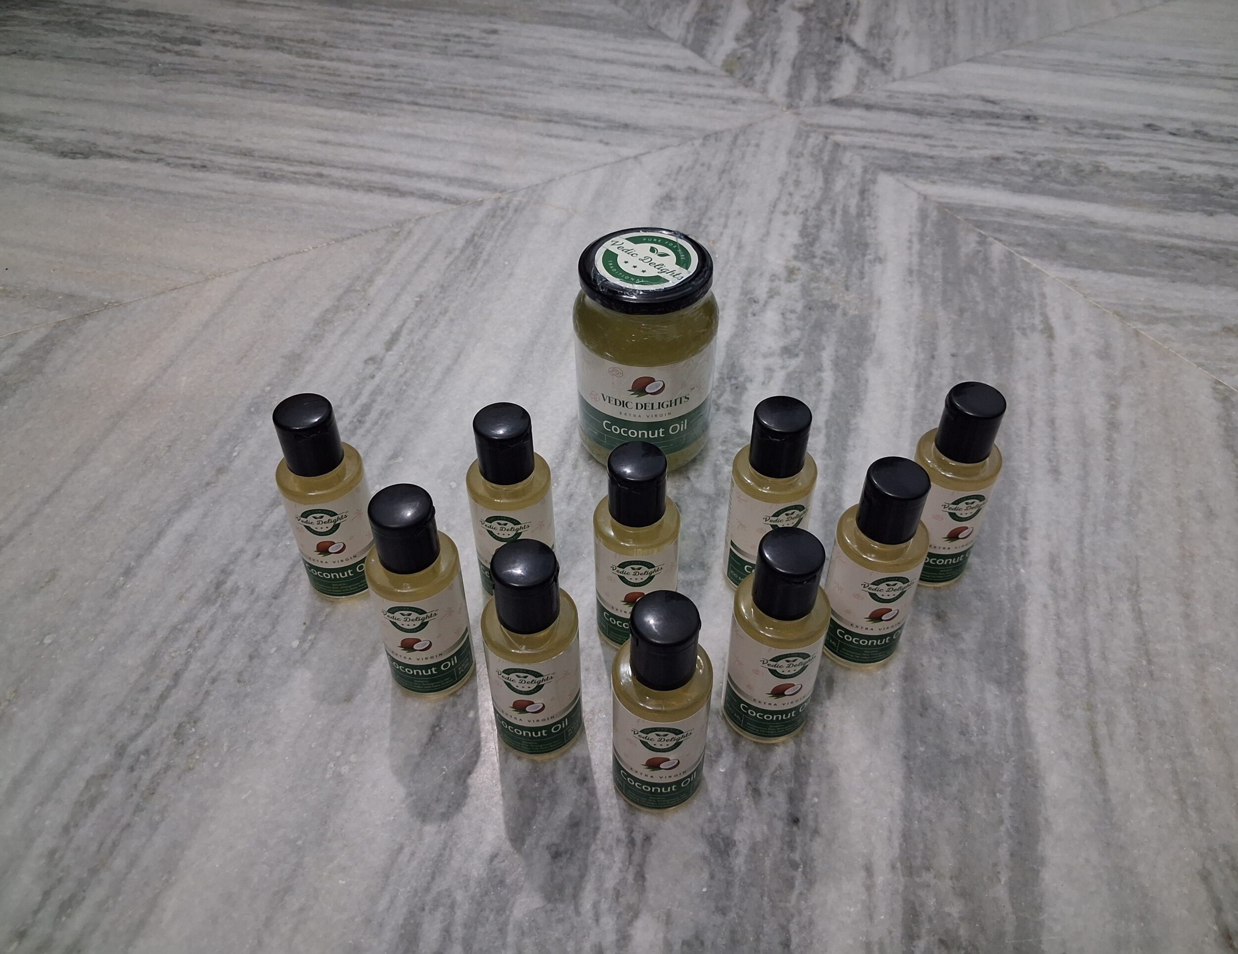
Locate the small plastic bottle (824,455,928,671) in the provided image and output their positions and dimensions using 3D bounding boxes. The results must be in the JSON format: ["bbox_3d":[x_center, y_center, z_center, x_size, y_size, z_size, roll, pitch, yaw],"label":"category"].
[{"bbox_3d":[0.129,0.043,0.493,0.043,0.120,0.043,-1,43,0],"label":"small plastic bottle"}]

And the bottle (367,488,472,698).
[{"bbox_3d":[-0.098,0.055,0.482,0.043,0.120,0.043,1,43,1],"label":"bottle"}]

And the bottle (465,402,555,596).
[{"bbox_3d":[-0.056,0.015,0.524,0.043,0.120,0.043,4,44,5],"label":"bottle"}]

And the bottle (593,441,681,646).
[{"bbox_3d":[0.009,0.036,0.502,0.043,0.120,0.043,1,43,1],"label":"bottle"}]

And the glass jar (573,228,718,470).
[{"bbox_3d":[0.016,-0.076,0.613,0.085,0.130,0.085,0,43,0],"label":"glass jar"}]

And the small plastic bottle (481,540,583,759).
[{"bbox_3d":[-0.040,0.079,0.456,0.043,0.120,0.043,0,43,0],"label":"small plastic bottle"}]

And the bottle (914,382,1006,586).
[{"bbox_3d":[0.179,0.005,0.533,0.043,0.120,0.043,-5,43,-5],"label":"bottle"}]

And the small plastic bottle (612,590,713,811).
[{"bbox_3d":[0.019,0.098,0.435,0.043,0.120,0.043,1,43,1],"label":"small plastic bottle"}]

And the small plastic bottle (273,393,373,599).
[{"bbox_3d":[-0.156,0.011,0.529,0.043,0.120,0.043,-5,44,-5],"label":"small plastic bottle"}]

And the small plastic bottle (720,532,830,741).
[{"bbox_3d":[0.074,0.073,0.461,0.043,0.120,0.043,-5,43,-5],"label":"small plastic bottle"}]

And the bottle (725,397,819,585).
[{"bbox_3d":[0.081,0.012,0.526,0.043,0.120,0.043,0,43,0],"label":"bottle"}]

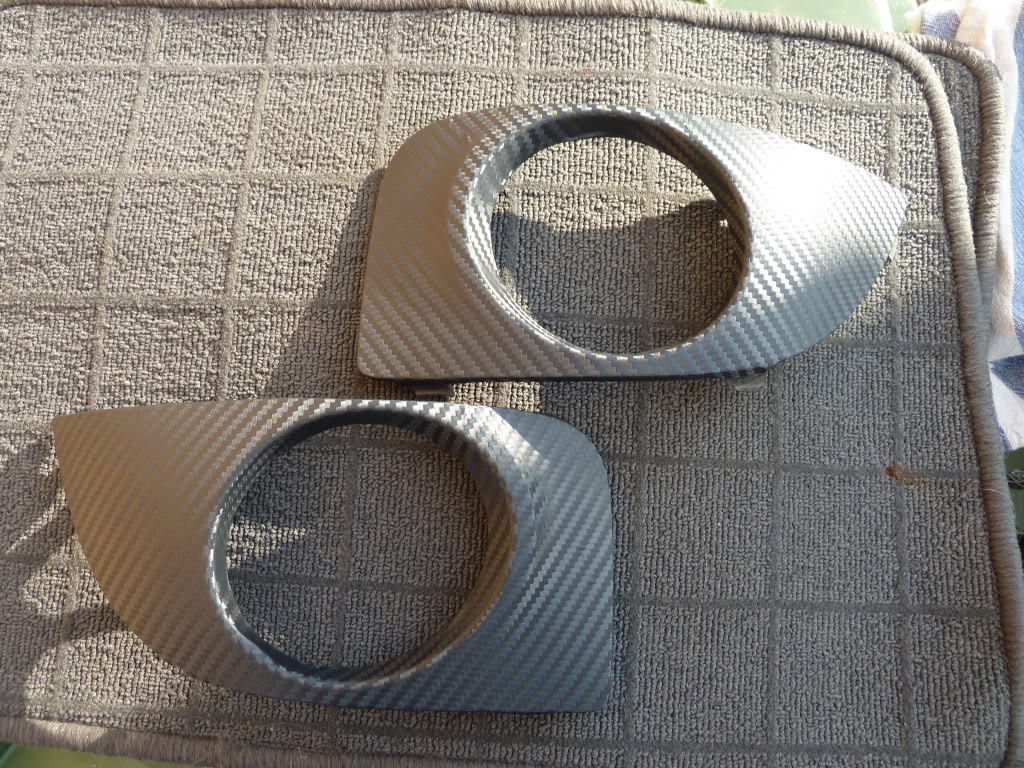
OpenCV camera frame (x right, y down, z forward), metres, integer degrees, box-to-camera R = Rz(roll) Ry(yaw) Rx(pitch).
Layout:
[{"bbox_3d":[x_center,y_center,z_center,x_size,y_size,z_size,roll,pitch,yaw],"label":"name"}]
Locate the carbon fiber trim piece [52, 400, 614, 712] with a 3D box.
[{"bbox_3d":[-0.075,0.069,0.300,0.234,0.055,0.122,2,82,-1],"label":"carbon fiber trim piece"}]

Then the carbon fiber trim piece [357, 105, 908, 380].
[{"bbox_3d":[0.057,-0.057,0.322,0.240,0.055,0.117,2,82,-1],"label":"carbon fiber trim piece"}]

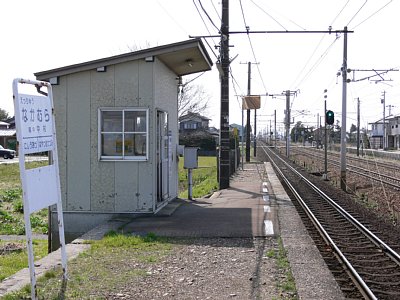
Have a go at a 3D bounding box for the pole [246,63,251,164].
[{"bbox_3d":[3.918,-3.005,50.000,0.270,8.100,0.270,0,1,5],"label":"pole"}]

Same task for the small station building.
[{"bbox_3d":[-1.399,-0.243,13.940,3.200,3.790,4.210,0,1,5],"label":"small station building"}]

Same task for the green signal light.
[{"bbox_3d":[8.073,-2.004,38.600,0.500,0.900,0.350,0,1,5],"label":"green signal light"}]

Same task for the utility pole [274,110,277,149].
[{"bbox_3d":[16.786,-4.622,138.000,0.300,8.600,0.300,0,1,5],"label":"utility pole"}]

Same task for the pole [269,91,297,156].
[{"bbox_3d":[10.508,-3.292,79.000,3.400,8.400,0.600,0,1,5],"label":"pole"}]

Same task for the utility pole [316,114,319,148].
[{"bbox_3d":[26.074,-4.246,138.000,0.320,8.000,0.320,0,1,5],"label":"utility pole"}]

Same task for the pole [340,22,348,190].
[{"bbox_3d":[7.018,-1.946,30.200,0.280,8.000,0.280,0,1,5],"label":"pole"}]

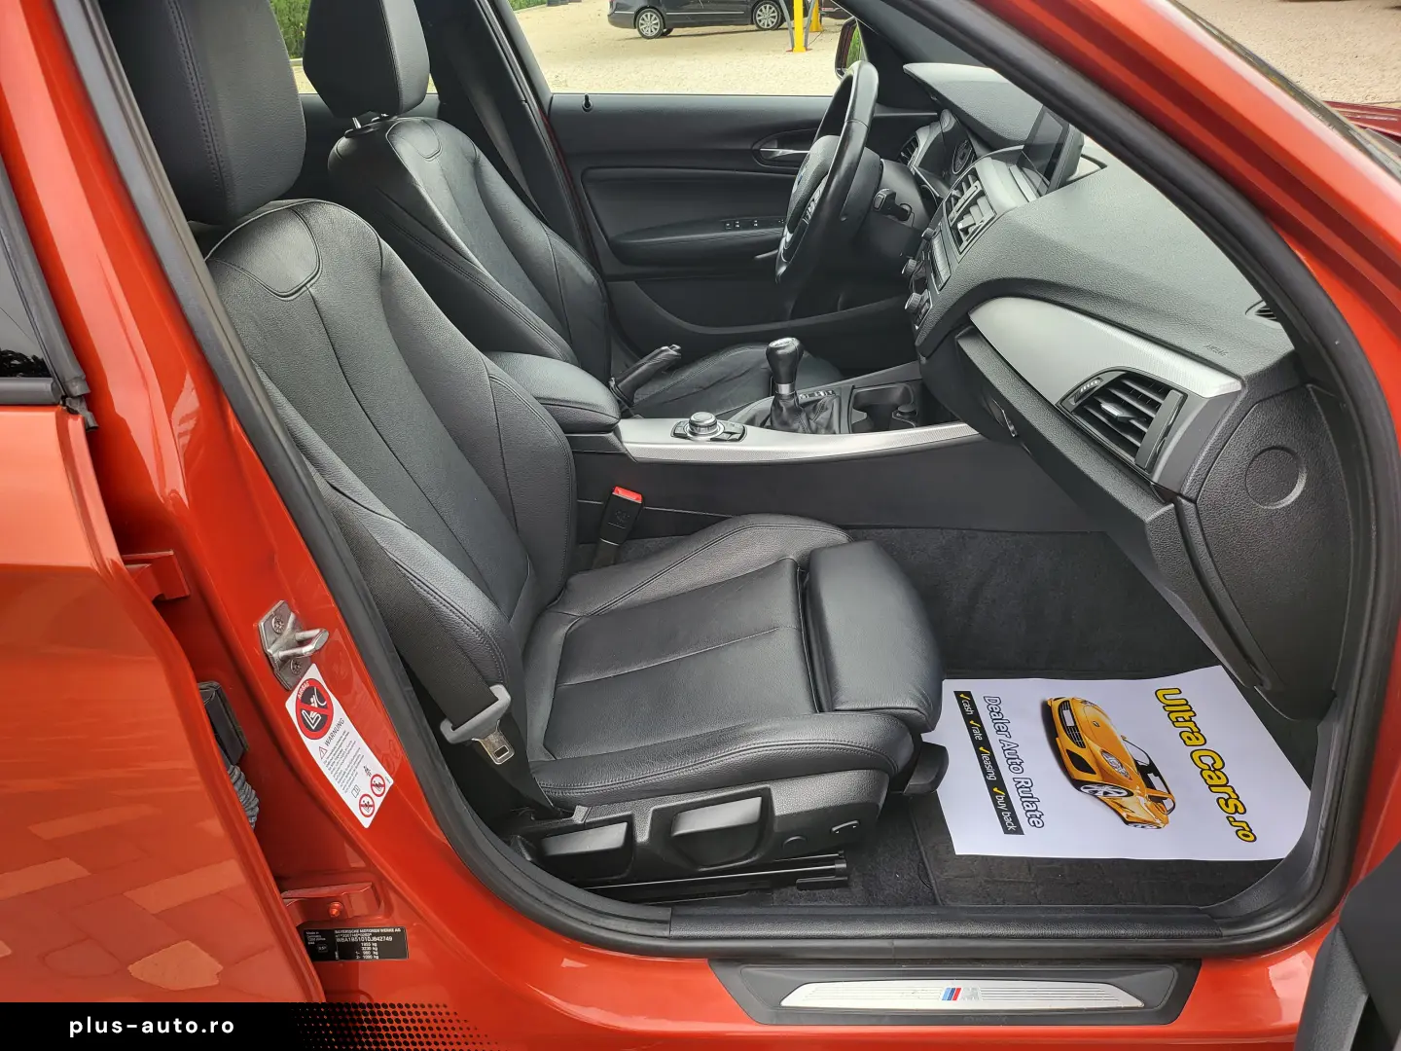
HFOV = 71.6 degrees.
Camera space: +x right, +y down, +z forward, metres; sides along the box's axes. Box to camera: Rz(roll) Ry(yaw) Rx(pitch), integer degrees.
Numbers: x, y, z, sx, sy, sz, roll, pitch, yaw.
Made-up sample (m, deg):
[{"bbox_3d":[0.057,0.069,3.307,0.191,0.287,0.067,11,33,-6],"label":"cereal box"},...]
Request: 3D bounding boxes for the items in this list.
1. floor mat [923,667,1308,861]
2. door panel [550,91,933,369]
[{"bbox_3d":[0.514,0.291,1.256,0.430,0.022,0.315,-3,31,2],"label":"floor mat"},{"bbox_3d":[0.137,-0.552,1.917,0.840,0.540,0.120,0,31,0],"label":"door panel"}]

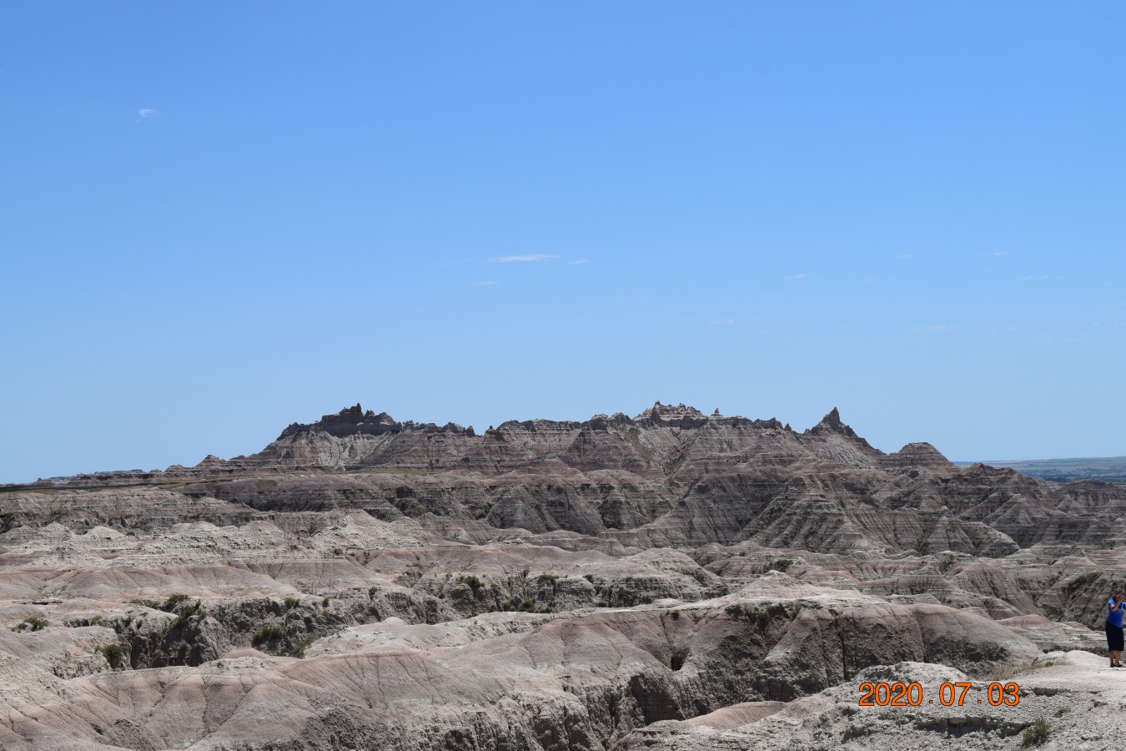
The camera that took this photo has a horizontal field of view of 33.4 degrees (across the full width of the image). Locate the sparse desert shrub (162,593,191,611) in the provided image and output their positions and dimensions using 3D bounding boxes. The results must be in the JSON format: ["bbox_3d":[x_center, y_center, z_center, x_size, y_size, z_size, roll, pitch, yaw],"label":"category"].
[{"bbox_3d":[-20.191,11.835,98.000,1.562,0.898,1.328,-1,-3,0],"label":"sparse desert shrub"}]

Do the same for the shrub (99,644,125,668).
[{"bbox_3d":[-17.796,11.036,74.000,1.006,0.923,0.956,-1,-3,0],"label":"shrub"}]

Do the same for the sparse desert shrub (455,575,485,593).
[{"bbox_3d":[-5.714,12.755,115.000,1.779,0.973,1.512,-1,-3,0],"label":"sparse desert shrub"}]

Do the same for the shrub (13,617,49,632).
[{"bbox_3d":[-23.237,10.864,82.000,1.538,0.608,1.230,-1,-3,0],"label":"shrub"}]

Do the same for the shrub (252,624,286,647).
[{"bbox_3d":[-14.113,12.472,90.000,1.603,1.060,1.363,-1,-3,0],"label":"shrub"}]

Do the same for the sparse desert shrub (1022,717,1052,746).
[{"bbox_3d":[8.204,6.165,32.500,0.488,0.443,0.439,-1,-3,0],"label":"sparse desert shrub"}]

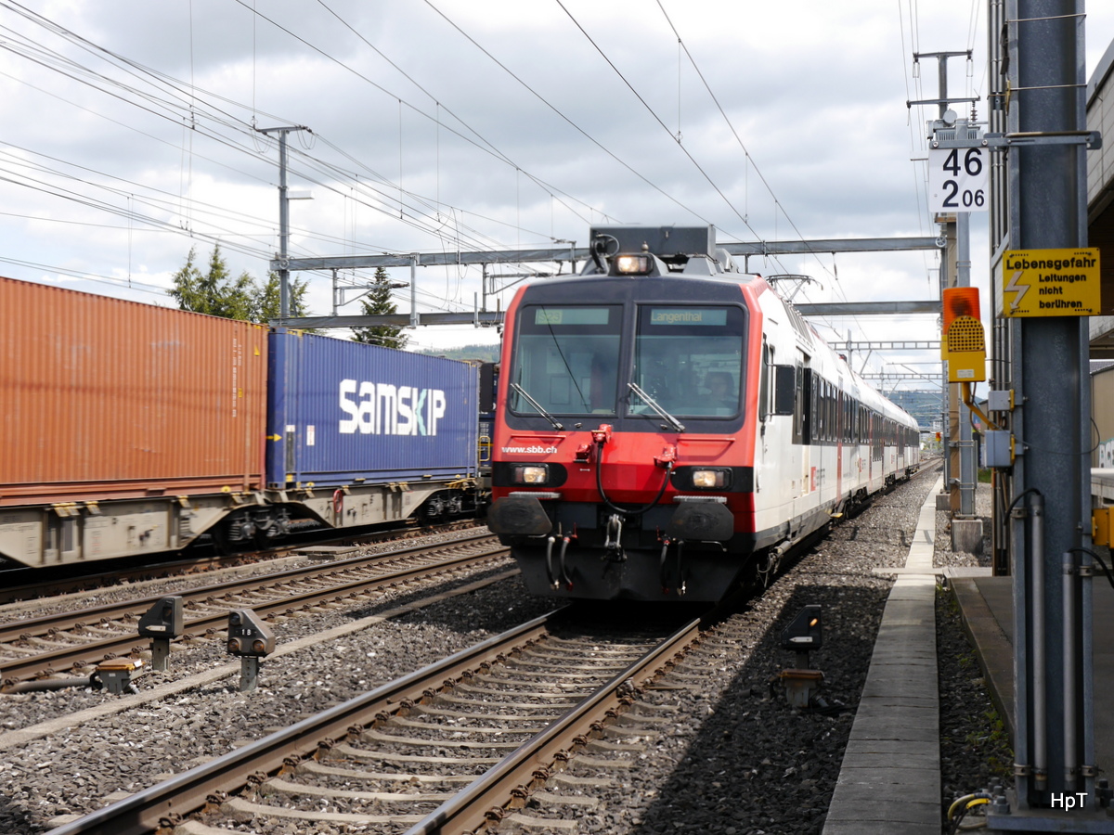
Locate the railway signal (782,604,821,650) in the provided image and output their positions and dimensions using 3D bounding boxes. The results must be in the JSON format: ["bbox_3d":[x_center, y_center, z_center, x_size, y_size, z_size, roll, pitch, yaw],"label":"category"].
[{"bbox_3d":[1.907,1.632,14.000,0.303,0.325,0.190,-1,-1,11],"label":"railway signal"}]

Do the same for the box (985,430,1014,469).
[{"bbox_3d":[1.861,0.135,7.600,0.104,0.151,0.130,-1,-1,11],"label":"box"}]

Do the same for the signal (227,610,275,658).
[{"bbox_3d":[-2.322,1.639,13.700,0.318,0.335,0.190,-1,-1,11],"label":"signal"}]

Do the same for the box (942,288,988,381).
[{"bbox_3d":[1.738,-0.352,7.700,0.182,0.395,0.200,-1,-1,11],"label":"box"}]

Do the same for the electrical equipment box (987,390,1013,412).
[{"bbox_3d":[1.867,-0.070,7.600,0.092,0.085,0.090,-1,-1,11],"label":"electrical equipment box"}]

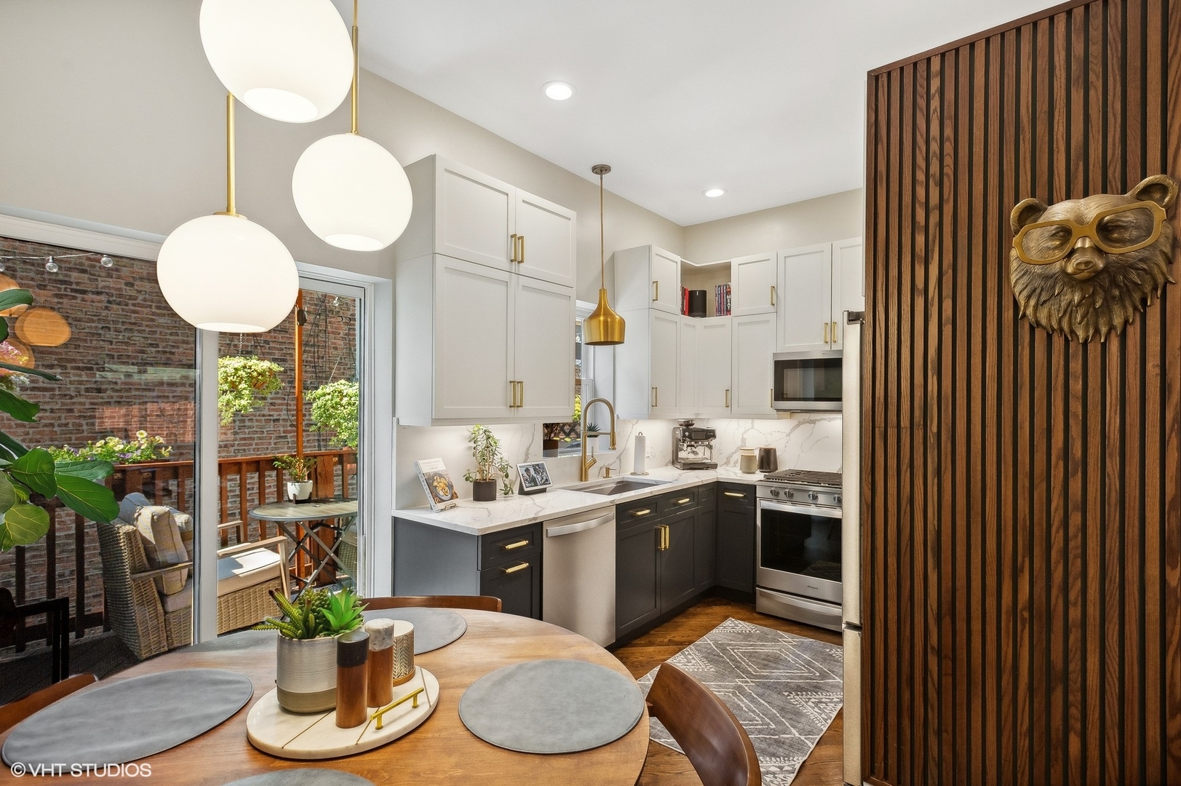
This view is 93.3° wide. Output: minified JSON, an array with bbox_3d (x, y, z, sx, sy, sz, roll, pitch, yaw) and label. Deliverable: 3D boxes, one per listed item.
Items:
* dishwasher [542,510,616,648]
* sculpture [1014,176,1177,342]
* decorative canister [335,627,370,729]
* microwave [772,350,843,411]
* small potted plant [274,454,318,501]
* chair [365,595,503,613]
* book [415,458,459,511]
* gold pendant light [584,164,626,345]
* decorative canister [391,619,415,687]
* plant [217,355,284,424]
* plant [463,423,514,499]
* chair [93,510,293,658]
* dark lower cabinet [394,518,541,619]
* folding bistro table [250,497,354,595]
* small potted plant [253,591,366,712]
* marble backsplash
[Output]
[{"bbox_3d":[-0.256,1.049,3.094,0.610,0.844,0.603,0,-1,39],"label":"dishwasher"},{"bbox_3d":[1.398,-0.369,1.563,0.355,0.447,0.180,0,-1,39],"label":"sculpture"},{"bbox_3d":[-0.519,0.625,1.219,0.065,0.178,0.065,0,-1,39],"label":"decorative canister"},{"bbox_3d":[1.757,-0.085,3.990,0.757,0.426,0.400,0,-1,39],"label":"microwave"},{"bbox_3d":[-2.096,0.605,3.975,0.250,0.330,0.260,0,-1,39],"label":"small potted plant"},{"bbox_3d":[-0.558,1.102,1.750,0.510,0.765,0.520,1,-1,-11],"label":"chair"},{"bbox_3d":[-0.766,0.457,2.809,0.026,0.256,0.200,-27,-9,16],"label":"book"},{"bbox_3d":[0.083,-0.924,3.756,0.285,1.173,0.285,1,-1,0],"label":"gold pendant light"},{"bbox_3d":[-0.482,0.634,1.358,0.100,0.117,0.100,0,-1,39],"label":"decorative canister"},{"bbox_3d":[-2.381,-0.022,3.850,0.500,0.485,0.470,1,-1,-32],"label":"plant"},{"bbox_3d":[-0.566,0.383,3.092,0.205,0.410,0.240,0,-1,39],"label":"plant"},{"bbox_3d":[-2.530,1.085,3.565,0.710,0.820,0.870,0,-1,39],"label":"chair"},{"bbox_3d":[-0.605,1.053,2.714,0.645,0.880,0.385,0,-1,39],"label":"dark lower cabinet"},{"bbox_3d":[-1.901,1.142,3.794,0.725,0.725,0.725,0,-1,39],"label":"folding bistro table"},{"bbox_3d":[-0.662,0.591,1.311,0.235,0.245,0.205,1,-1,-26],"label":"small potted plant"},{"bbox_3d":[0.561,0.376,3.347,1.650,0.456,2.845,0,-1,39],"label":"marble backsplash"}]

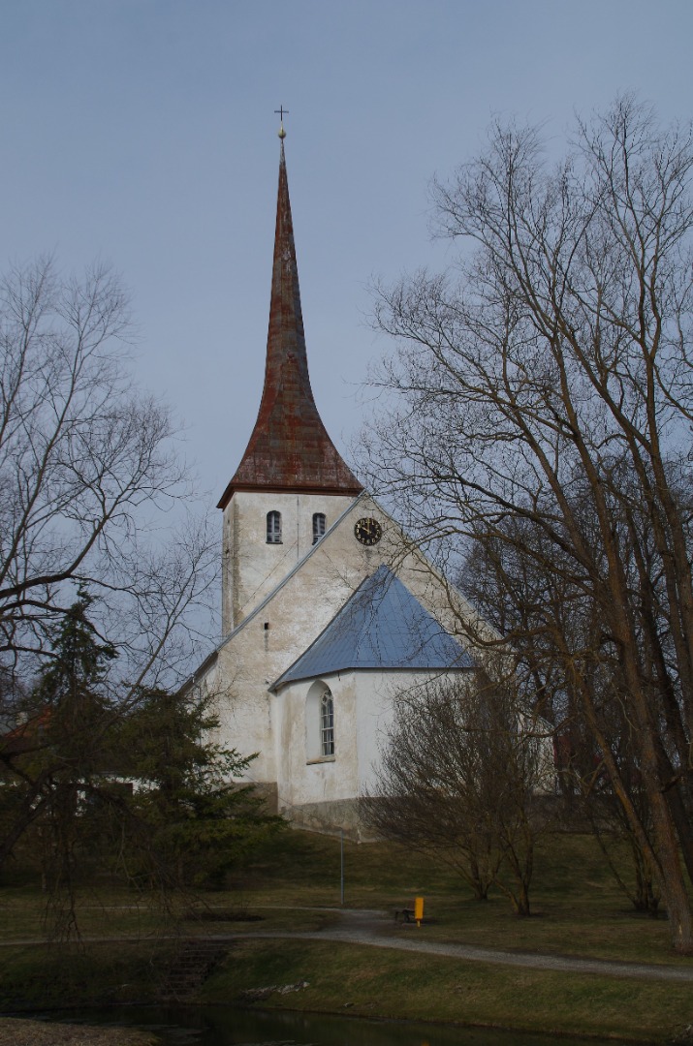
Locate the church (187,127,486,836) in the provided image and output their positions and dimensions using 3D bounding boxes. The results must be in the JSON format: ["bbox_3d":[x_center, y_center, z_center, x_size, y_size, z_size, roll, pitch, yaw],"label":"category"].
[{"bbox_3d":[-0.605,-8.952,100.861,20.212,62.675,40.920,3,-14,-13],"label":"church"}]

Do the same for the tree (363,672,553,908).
[{"bbox_3d":[4.529,10.897,57.566,7.412,9.469,6.800,-1,-14,0],"label":"tree"}]

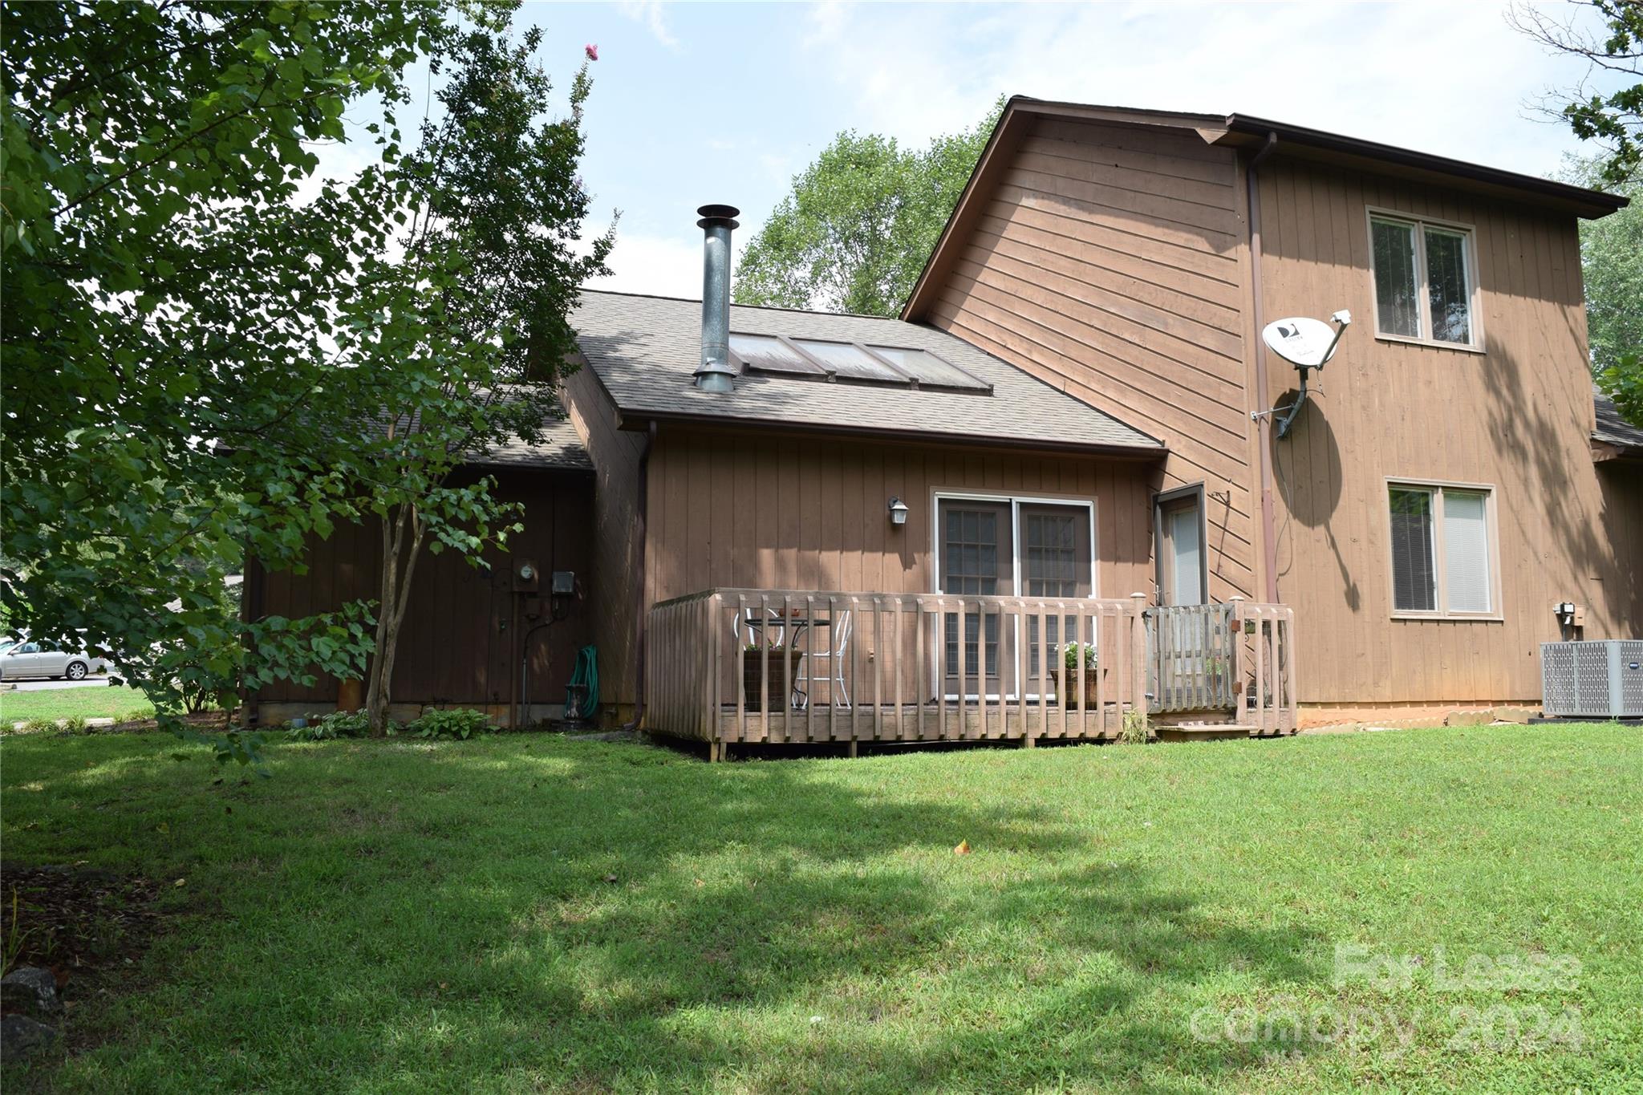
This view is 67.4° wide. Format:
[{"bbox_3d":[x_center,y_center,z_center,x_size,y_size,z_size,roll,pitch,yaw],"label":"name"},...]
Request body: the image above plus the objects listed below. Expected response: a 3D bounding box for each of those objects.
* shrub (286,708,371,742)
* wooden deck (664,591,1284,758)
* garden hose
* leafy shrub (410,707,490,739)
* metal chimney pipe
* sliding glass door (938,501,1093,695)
[{"bbox_3d":[-4.593,1.640,11.501,0.739,0.322,0.653,2,-7,-21],"label":"shrub"},{"bbox_3d":[1.320,1.103,10.822,5.347,1.216,2.080,2,-7,-21],"label":"wooden deck"},{"bbox_3d":[-2.466,1.384,12.756,0.334,0.779,0.221,2,-7,-21],"label":"garden hose"},{"bbox_3d":[-3.574,1.678,11.895,0.754,0.322,0.653,2,-7,-21],"label":"leafy shrub"},{"bbox_3d":[-1.028,-2.437,12.025,0.457,1.889,0.452,0,-6,0],"label":"metal chimney pipe"},{"bbox_3d":[1.974,0.501,12.234,1.824,2.010,0.121,2,-7,-21],"label":"sliding glass door"}]

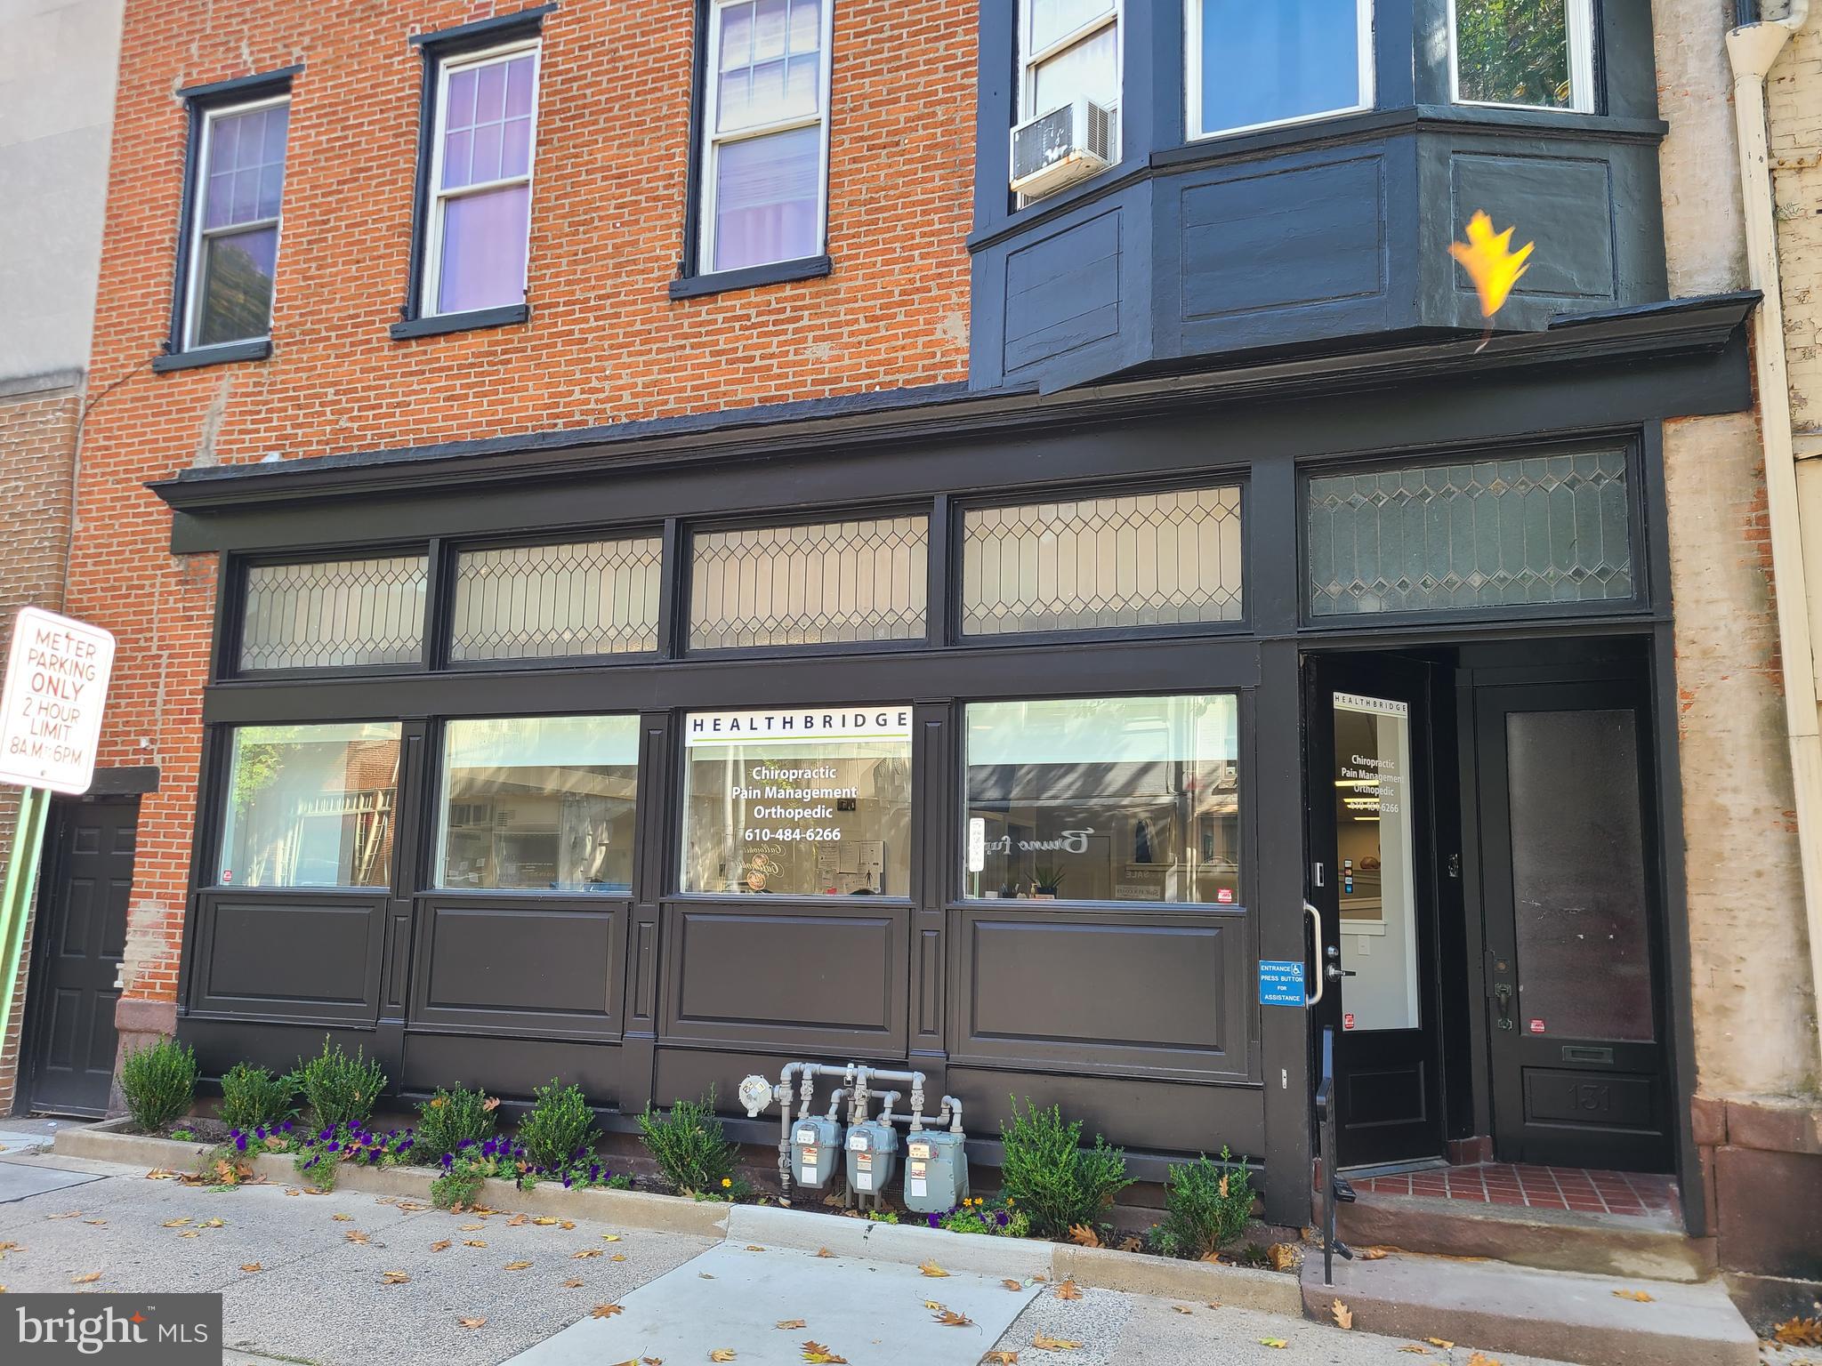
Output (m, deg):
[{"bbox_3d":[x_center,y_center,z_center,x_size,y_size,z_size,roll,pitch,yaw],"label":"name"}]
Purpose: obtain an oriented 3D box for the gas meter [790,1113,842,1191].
[{"bbox_3d":[-0.470,2.313,6.761,0.196,0.319,0.180,-2,-8,20],"label":"gas meter"}]

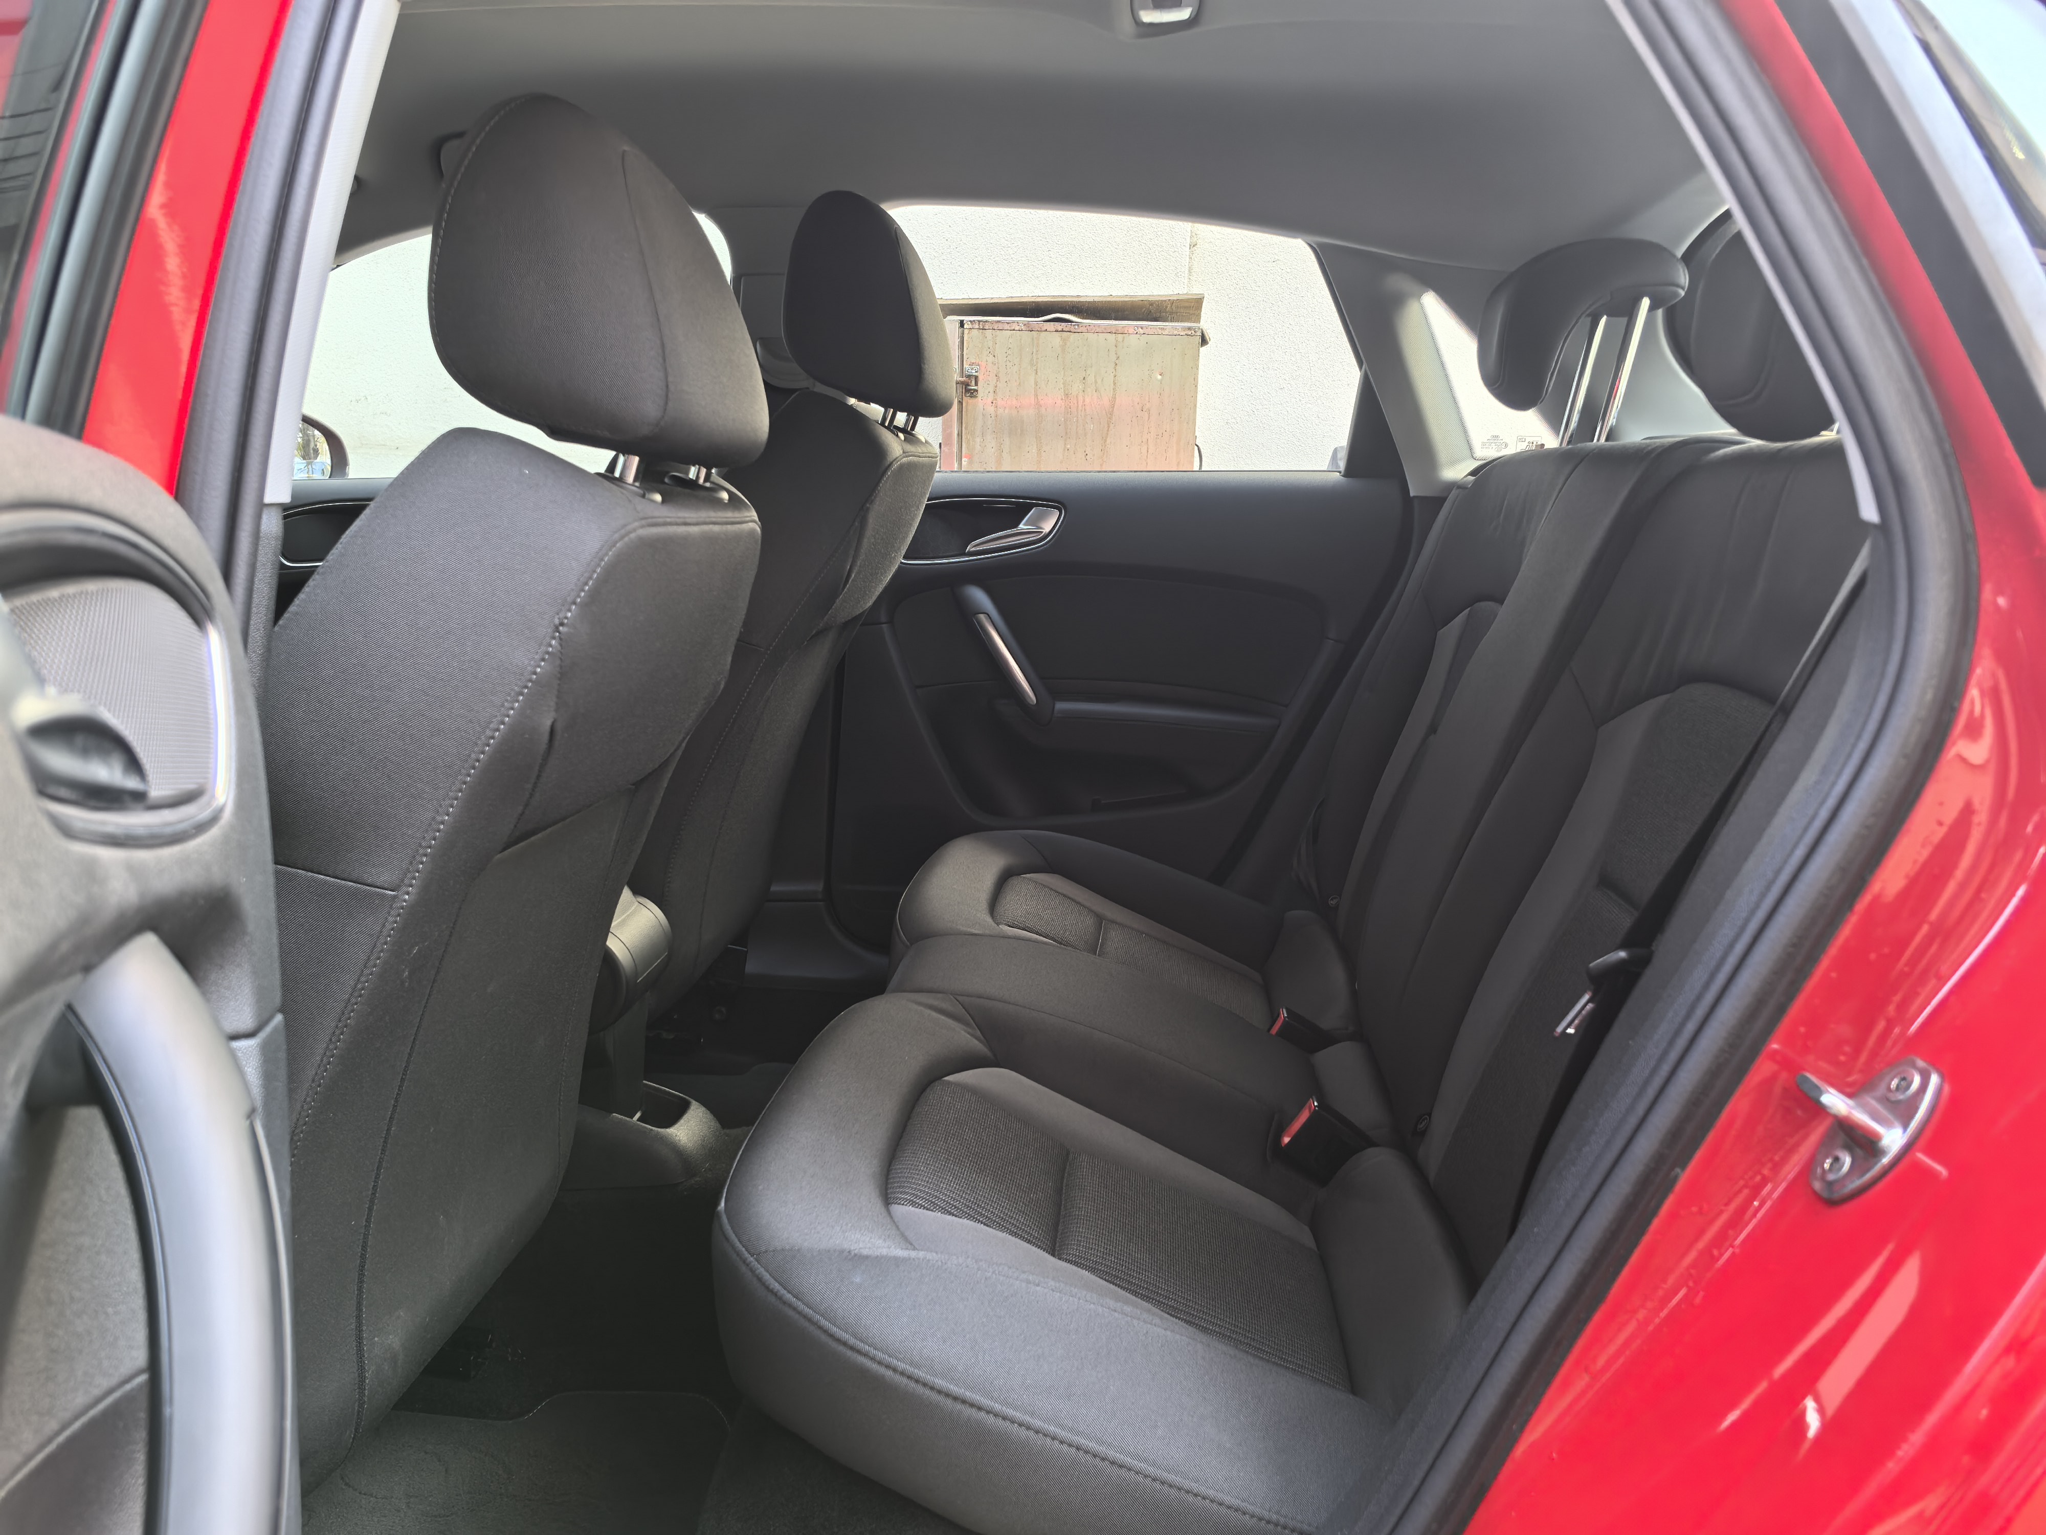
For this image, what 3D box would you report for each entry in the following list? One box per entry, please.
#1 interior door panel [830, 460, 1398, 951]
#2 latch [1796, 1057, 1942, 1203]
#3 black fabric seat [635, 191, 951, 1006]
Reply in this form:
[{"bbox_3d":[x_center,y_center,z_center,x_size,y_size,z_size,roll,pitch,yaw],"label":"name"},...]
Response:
[{"bbox_3d":[0.113,-0.087,2.137,0.785,0.632,0.122,2,10,5],"label":"interior door panel"},{"bbox_3d":[0.354,0.147,0.685,0.048,0.078,0.040,37,0,-16],"label":"latch"},{"bbox_3d":[-0.504,-0.174,1.835,0.806,0.908,0.530,2,10,5],"label":"black fabric seat"}]

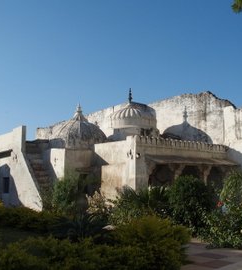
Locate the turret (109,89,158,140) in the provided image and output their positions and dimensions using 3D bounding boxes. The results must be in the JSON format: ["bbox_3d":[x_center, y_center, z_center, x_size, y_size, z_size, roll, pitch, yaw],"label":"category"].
[{"bbox_3d":[0.807,-1.323,23.500,3.000,3.350,3.000,0,-8,0],"label":"turret"}]

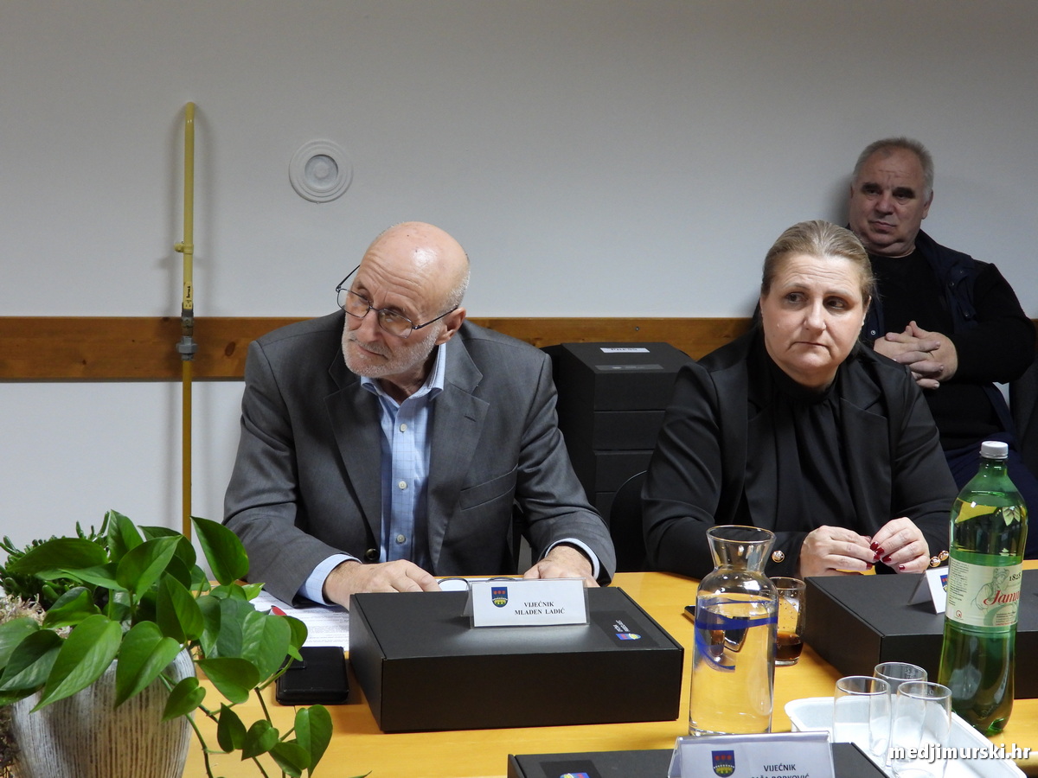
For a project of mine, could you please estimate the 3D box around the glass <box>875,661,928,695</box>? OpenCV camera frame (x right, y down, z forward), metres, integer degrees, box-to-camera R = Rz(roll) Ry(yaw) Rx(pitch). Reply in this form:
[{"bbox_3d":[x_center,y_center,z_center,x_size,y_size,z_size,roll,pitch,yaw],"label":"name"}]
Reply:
[{"bbox_3d":[0.404,0.349,1.917,0.061,0.101,0.061,2,10,0],"label":"glass"}]

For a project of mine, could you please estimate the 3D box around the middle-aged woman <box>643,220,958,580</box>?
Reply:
[{"bbox_3d":[0.423,0.367,2.828,0.500,1.250,0.660,1,10,-6],"label":"middle-aged woman"}]

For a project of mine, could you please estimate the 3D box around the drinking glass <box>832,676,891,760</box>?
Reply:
[{"bbox_3d":[0.354,0.356,1.866,0.061,0.101,0.061,2,10,0],"label":"drinking glass"}]

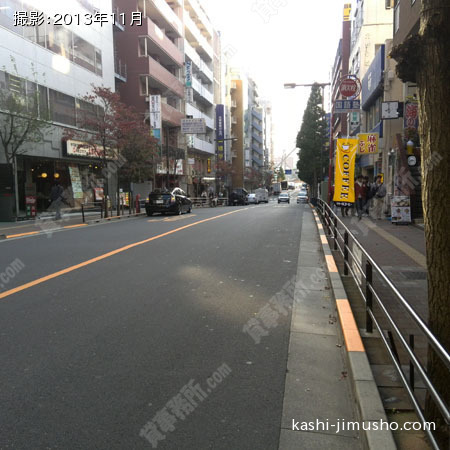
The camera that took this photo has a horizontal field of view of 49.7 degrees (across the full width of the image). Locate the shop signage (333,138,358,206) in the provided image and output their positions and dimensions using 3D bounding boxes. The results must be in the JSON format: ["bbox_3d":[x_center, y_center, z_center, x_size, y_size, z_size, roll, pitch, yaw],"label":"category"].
[{"bbox_3d":[3.184,-1.372,12.800,0.600,1.780,0.050,4,5,11],"label":"shop signage"}]

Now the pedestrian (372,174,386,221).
[{"bbox_3d":[5.691,-1.014,17.900,0.550,1.650,0.420,0,5,14],"label":"pedestrian"}]

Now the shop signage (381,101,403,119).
[{"bbox_3d":[5.982,-4.089,17.300,0.760,0.620,0.180,1,5,13],"label":"shop signage"}]

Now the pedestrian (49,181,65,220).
[{"bbox_3d":[-7.547,-1.065,21.800,0.520,1.640,0.500,0,5,9],"label":"pedestrian"}]

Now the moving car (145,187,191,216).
[{"bbox_3d":[-3.052,-1.365,27.420,1.745,1.490,4.450,0,5,9],"label":"moving car"}]

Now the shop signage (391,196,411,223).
[{"bbox_3d":[5.648,-0.460,15.600,0.640,0.900,0.450,0,5,9],"label":"shop signage"}]

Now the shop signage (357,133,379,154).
[{"bbox_3d":[6.546,-3.719,22.200,0.980,0.940,0.180,1,5,12],"label":"shop signage"}]

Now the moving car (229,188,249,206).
[{"bbox_3d":[1.574,-3.070,53.400,1.700,1.830,4.600,0,5,9],"label":"moving car"}]

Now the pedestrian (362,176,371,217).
[{"bbox_3d":[5.894,-1.180,20.100,0.500,1.650,0.420,0,5,9],"label":"pedestrian"}]

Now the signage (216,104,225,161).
[{"bbox_3d":[-0.545,-11.697,61.500,1.000,7.100,0.300,0,5,9],"label":"signage"}]

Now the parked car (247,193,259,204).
[{"bbox_3d":[3.509,-3.469,65.000,1.700,1.460,4.500,0,5,9],"label":"parked car"}]

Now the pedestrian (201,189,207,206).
[{"bbox_3d":[-1.976,-2.539,44.800,0.500,1.660,0.350,0,5,9],"label":"pedestrian"}]

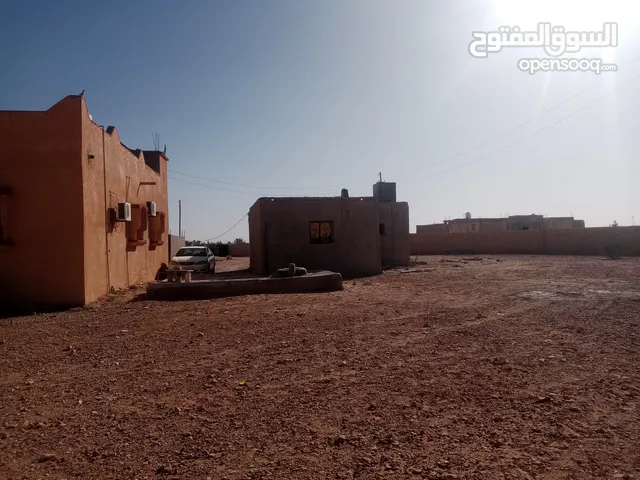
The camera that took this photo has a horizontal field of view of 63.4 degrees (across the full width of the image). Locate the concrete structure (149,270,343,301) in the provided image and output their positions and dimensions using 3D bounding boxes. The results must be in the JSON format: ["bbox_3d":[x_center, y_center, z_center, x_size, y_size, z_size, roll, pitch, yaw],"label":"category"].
[{"bbox_3d":[-2.415,1.400,16.800,5.850,0.470,2.400,-1,0,-13],"label":"concrete structure"}]

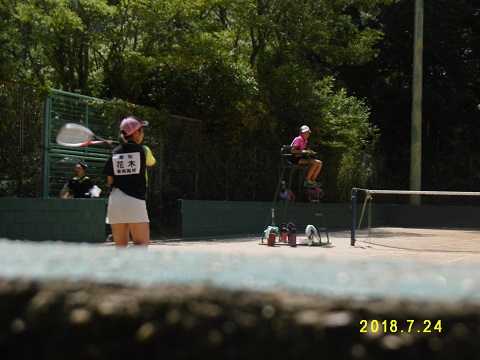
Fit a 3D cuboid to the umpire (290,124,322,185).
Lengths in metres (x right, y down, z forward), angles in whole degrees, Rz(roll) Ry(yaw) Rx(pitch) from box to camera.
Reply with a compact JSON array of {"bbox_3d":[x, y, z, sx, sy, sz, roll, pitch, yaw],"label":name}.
[{"bbox_3d":[1.256,-0.460,20.800,0.640,1.190,0.440,0,-1,24],"label":"umpire"}]

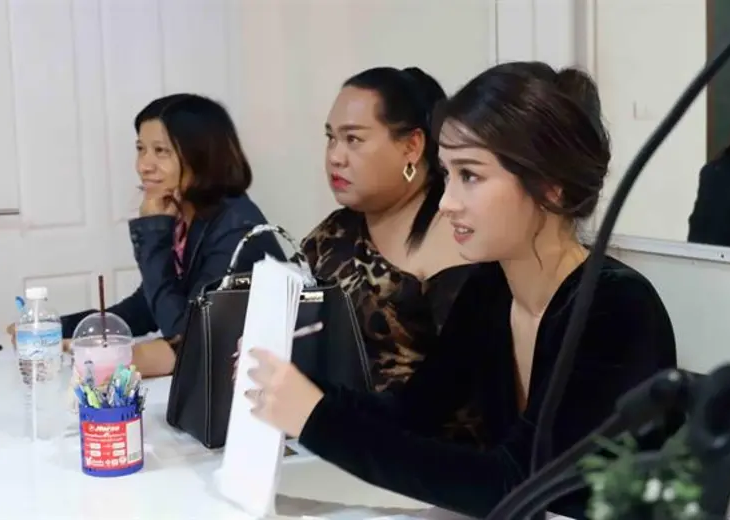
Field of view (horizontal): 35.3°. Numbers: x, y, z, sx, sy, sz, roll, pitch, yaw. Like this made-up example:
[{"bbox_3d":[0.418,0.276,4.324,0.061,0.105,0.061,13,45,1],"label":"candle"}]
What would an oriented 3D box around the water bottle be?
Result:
[{"bbox_3d":[-0.492,0.154,1.728,0.066,0.222,0.066,-3,6,-16],"label":"water bottle"}]

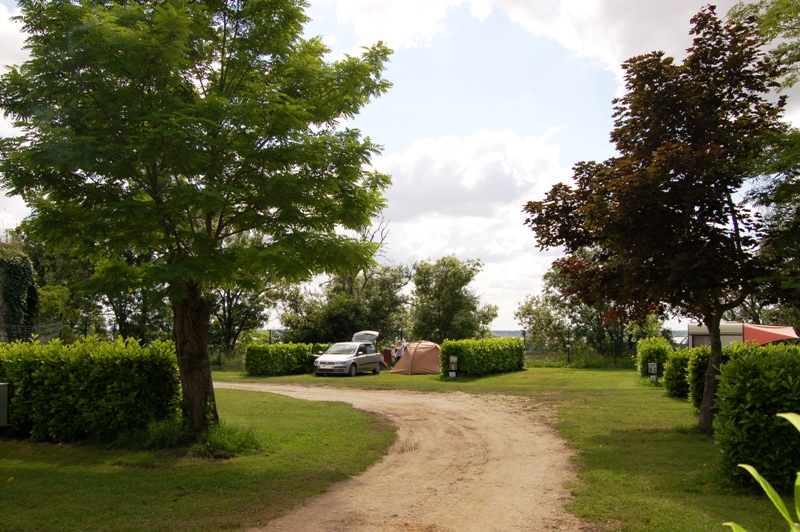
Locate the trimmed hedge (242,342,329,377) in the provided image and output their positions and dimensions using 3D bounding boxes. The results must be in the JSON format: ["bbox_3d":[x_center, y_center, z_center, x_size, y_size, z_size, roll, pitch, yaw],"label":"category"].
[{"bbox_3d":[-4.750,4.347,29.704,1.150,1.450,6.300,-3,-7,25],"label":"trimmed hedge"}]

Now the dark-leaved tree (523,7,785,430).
[{"bbox_3d":[4.900,-1.068,11.985,5.000,8.250,4.800,0,-6,0],"label":"dark-leaved tree"}]

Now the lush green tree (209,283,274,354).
[{"bbox_3d":[-9.000,2.963,34.884,4.300,5.400,4.200,0,-6,0],"label":"lush green tree"}]

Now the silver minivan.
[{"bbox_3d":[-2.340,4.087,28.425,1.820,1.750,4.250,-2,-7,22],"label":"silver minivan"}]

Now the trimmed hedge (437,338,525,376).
[{"bbox_3d":[4.000,4.270,29.512,1.200,1.600,7.300,-4,-7,31],"label":"trimmed hedge"}]

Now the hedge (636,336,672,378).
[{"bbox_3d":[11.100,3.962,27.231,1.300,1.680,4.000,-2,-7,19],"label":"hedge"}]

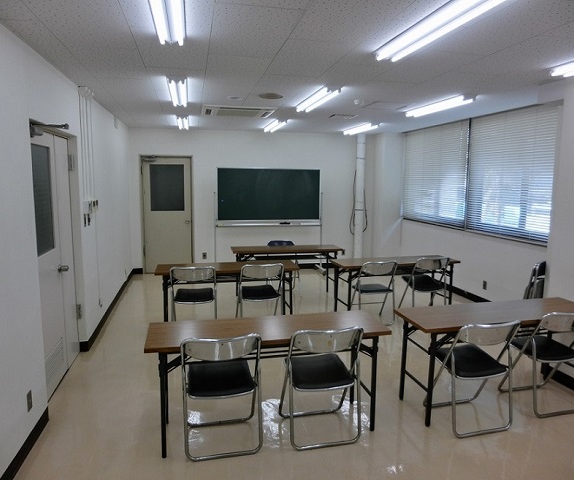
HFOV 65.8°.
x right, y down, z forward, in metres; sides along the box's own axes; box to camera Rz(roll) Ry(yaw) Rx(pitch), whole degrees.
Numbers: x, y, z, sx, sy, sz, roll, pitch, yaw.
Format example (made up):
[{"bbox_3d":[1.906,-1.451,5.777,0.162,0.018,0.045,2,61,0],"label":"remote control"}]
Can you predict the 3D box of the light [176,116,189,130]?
[{"bbox_3d":[-1.518,-1.700,6.506,0.170,0.062,1.250,-1,8,-12],"label":"light"}]

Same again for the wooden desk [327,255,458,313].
[{"bbox_3d":[1.310,0.596,5.389,1.500,0.700,0.450,-1,8,-14],"label":"wooden desk"}]

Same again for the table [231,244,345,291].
[{"bbox_3d":[-0.012,0.465,6.316,1.504,0.695,0.450,-1,8,-10],"label":"table"}]

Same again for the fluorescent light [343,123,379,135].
[{"bbox_3d":[1.095,-1.674,6.631,0.170,0.085,1.220,-1,8,-12],"label":"fluorescent light"}]

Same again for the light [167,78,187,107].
[{"bbox_3d":[-1.030,-1.389,4.250,0.170,0.062,1.250,-1,8,-12],"label":"light"}]

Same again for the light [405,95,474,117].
[{"bbox_3d":[1.531,-1.384,4.556,0.170,0.085,1.220,-1,8,-12],"label":"light"}]

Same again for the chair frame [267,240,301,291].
[{"bbox_3d":[-0.026,0.408,6.397,0.450,0.770,0.500,-1,8,-12],"label":"chair frame"}]

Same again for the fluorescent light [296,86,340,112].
[{"bbox_3d":[0.297,-1.414,4.535,0.170,0.062,1.250,-1,8,-12],"label":"fluorescent light"}]

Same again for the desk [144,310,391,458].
[{"bbox_3d":[-0.118,0.920,2.946,1.504,0.695,0.450,-1,8,-13],"label":"desk"}]

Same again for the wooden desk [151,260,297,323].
[{"bbox_3d":[-0.649,0.643,4.949,1.504,0.695,0.450,-1,8,-11],"label":"wooden desk"}]

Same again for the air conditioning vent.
[{"bbox_3d":[-0.606,-1.557,5.419,0.860,0.045,0.850,-1,8,-12],"label":"air conditioning vent"}]

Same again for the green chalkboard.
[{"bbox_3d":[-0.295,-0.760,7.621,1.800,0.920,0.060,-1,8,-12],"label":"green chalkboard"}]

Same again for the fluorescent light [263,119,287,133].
[{"bbox_3d":[-0.185,-1.647,6.332,0.170,0.085,1.220,-1,8,-12],"label":"fluorescent light"}]

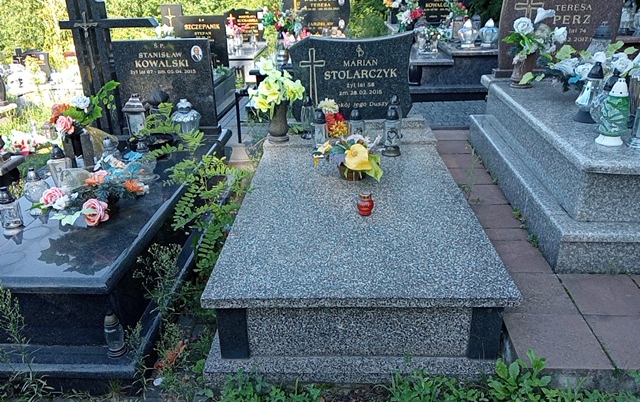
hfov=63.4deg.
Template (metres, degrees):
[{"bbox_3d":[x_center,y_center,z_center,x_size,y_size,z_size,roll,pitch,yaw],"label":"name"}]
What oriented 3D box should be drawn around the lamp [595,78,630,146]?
[{"bbox_3d":[1.618,-0.486,2.831,0.163,0.347,0.163,0,24,3],"label":"lamp"}]

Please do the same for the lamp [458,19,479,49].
[{"bbox_3d":[1.691,-1.887,5.847,0.211,0.287,0.211,0,24,3],"label":"lamp"}]

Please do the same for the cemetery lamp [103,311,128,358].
[{"bbox_3d":[-0.824,0.523,2.065,0.083,0.185,0.083,0,25,5],"label":"cemetery lamp"}]

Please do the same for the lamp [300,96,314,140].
[{"bbox_3d":[-0.082,-0.562,3.475,0.092,0.288,0.092,-1,24,3],"label":"lamp"}]

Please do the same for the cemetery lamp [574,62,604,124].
[{"bbox_3d":[1.715,-0.685,3.260,0.166,0.351,0.166,0,24,3],"label":"cemetery lamp"}]

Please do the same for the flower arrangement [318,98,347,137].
[{"bbox_3d":[0.101,-0.578,3.638,0.200,0.274,0.180,0,24,3],"label":"flower arrangement"}]

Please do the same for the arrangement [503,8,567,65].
[{"bbox_3d":[1.700,-1.294,4.107,0.448,0.422,0.361,0,24,3],"label":"arrangement"}]

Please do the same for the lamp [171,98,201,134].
[{"bbox_3d":[-0.909,-0.554,3.527,0.200,0.274,0.200,-1,24,2],"label":"lamp"}]

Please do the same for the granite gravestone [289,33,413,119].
[{"bbox_3d":[0.216,-0.852,3.570,0.828,0.584,0.091,-1,24,1],"label":"granite gravestone"}]

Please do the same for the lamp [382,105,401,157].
[{"bbox_3d":[0.447,-0.435,3.210,0.112,0.311,0.112,-1,24,3],"label":"lamp"}]

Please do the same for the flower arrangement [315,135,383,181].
[{"bbox_3d":[0.178,-0.273,3.079,0.399,0.233,0.314,0,24,3],"label":"flower arrangement"}]

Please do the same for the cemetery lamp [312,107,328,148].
[{"bbox_3d":[0.004,-0.491,3.520,0.086,0.274,0.086,0,24,3],"label":"cemetery lamp"}]

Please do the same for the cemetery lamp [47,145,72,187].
[{"bbox_3d":[-1.402,-0.189,2.800,0.131,0.234,0.131,-1,24,2],"label":"cemetery lamp"}]

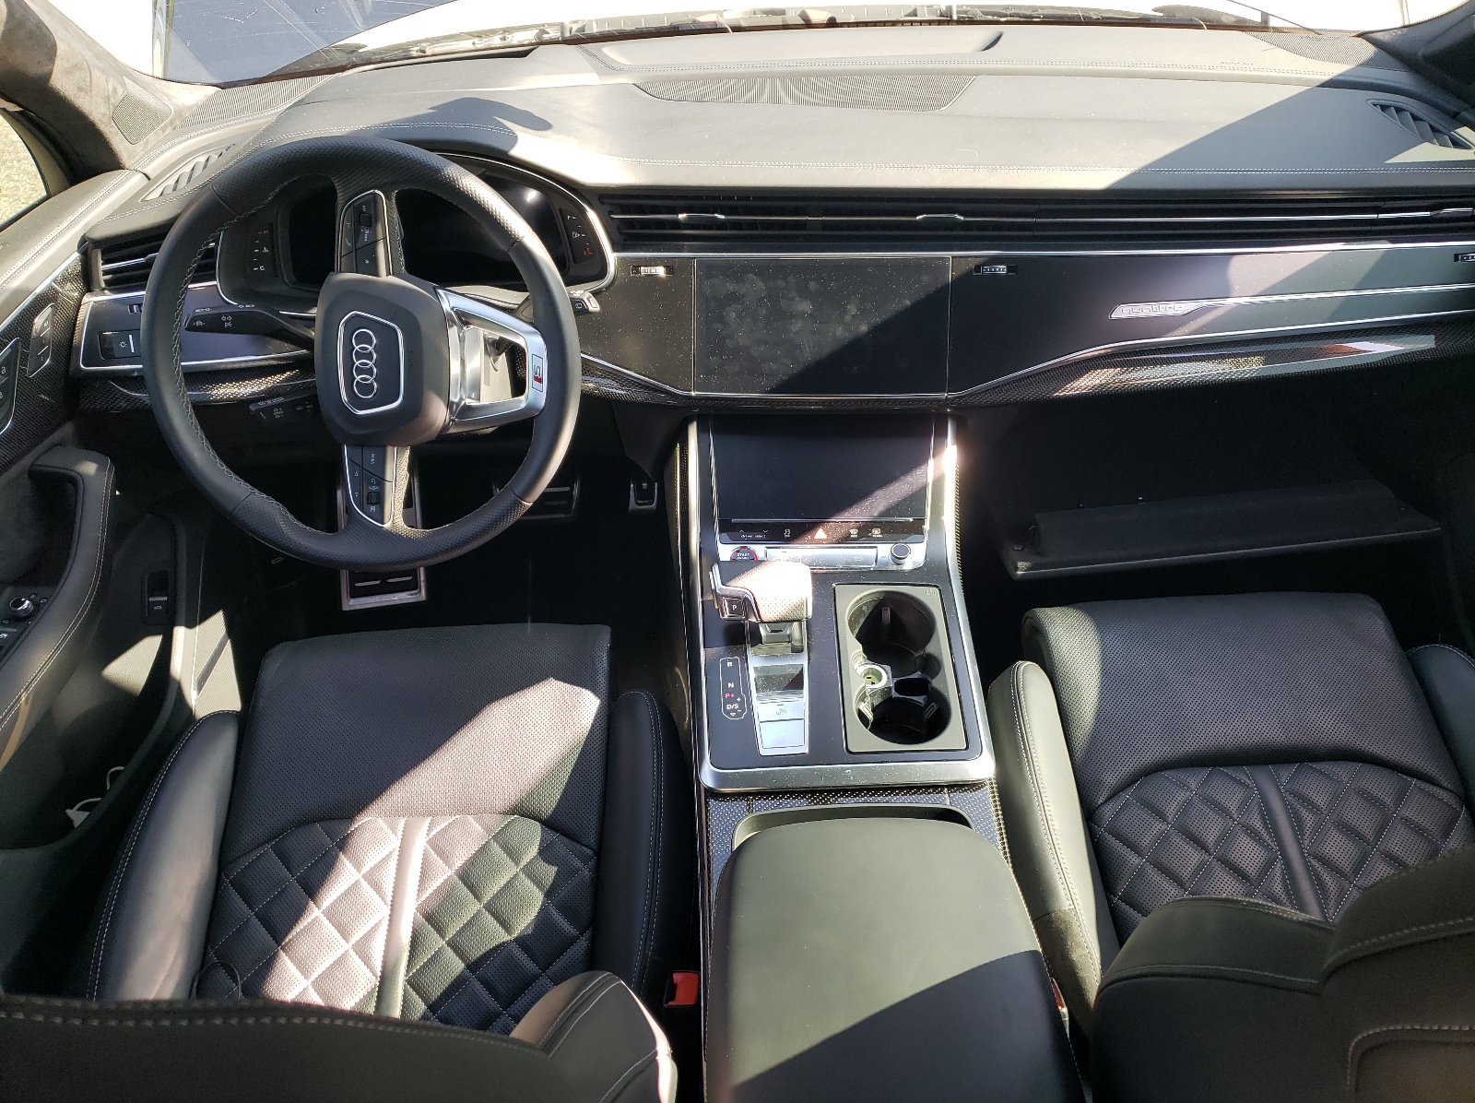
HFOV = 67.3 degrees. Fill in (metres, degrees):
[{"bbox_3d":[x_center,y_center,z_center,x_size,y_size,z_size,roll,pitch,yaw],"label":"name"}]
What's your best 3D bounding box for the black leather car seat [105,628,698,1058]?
[{"bbox_3d":[-0.290,0.298,1.082,0.500,0.200,0.520,0,43,0],"label":"black leather car seat"}]

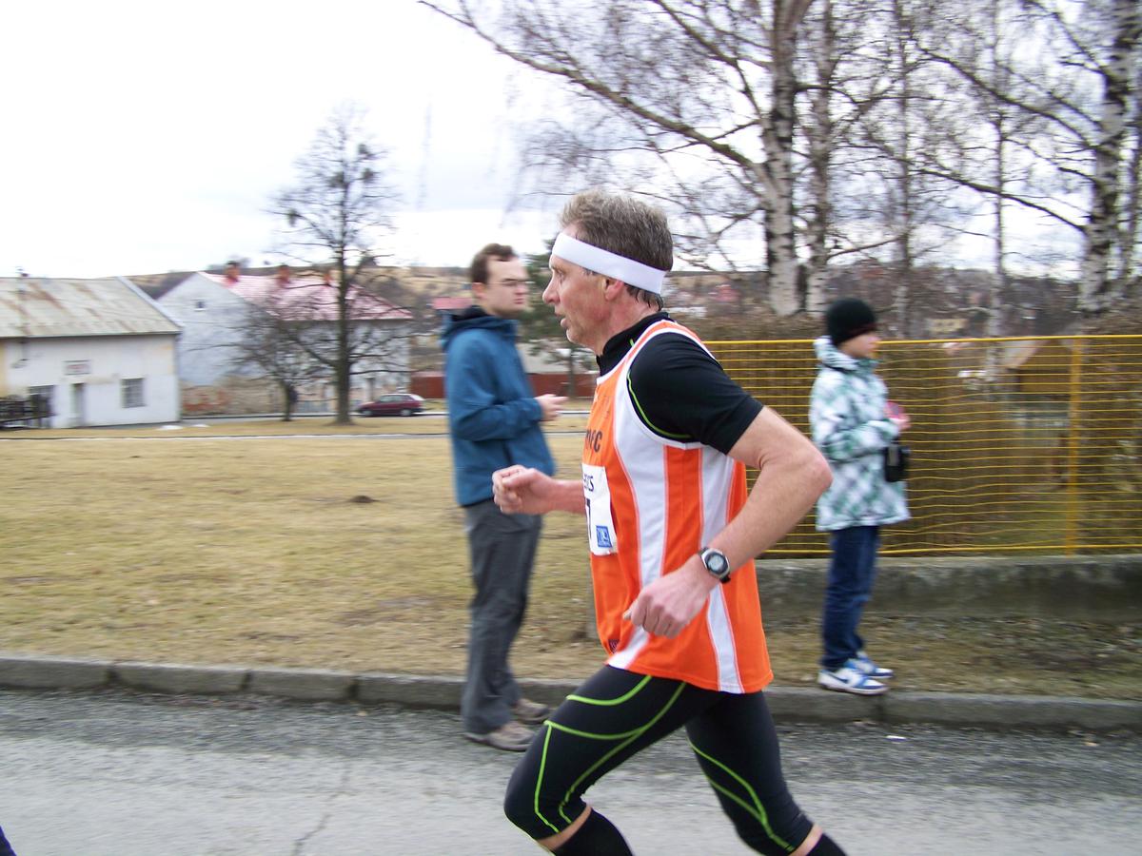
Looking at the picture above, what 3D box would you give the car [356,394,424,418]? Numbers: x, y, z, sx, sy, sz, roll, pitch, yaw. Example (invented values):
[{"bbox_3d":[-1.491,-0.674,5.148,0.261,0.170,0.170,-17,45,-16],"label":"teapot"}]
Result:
[{"bbox_3d":[-11.594,-1.518,80.593,4.100,1.420,1.690,0,6,0],"label":"car"}]

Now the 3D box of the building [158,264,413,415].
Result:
[{"bbox_3d":[-21.169,-6.677,90.644,12.500,9.600,16.000,2,7,24],"label":"building"}]

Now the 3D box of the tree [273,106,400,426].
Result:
[{"bbox_3d":[-13.913,-9.563,73.894,7.800,18.550,7.800,0,6,0],"label":"tree"}]

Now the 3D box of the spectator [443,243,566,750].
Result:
[{"bbox_3d":[-0.259,0.237,4.591,0.440,1.800,0.490,2,6,18],"label":"spectator"}]

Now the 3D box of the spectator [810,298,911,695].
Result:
[{"bbox_3d":[1.081,0.269,4.797,0.380,1.480,0.420,1,6,10],"label":"spectator"}]

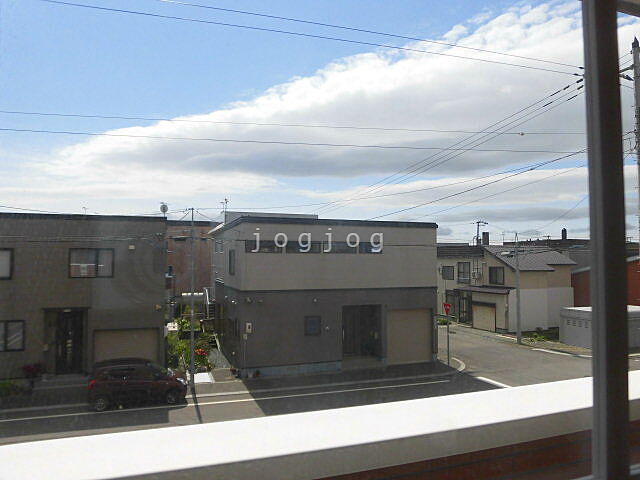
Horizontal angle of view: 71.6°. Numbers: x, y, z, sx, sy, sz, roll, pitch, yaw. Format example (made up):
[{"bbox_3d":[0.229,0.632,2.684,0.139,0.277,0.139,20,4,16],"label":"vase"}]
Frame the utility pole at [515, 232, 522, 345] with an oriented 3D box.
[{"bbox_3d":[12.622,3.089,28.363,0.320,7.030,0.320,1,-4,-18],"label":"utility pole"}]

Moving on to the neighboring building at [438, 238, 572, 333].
[{"bbox_3d":[15.127,3.856,37.479,6.600,6.600,9.600,1,-4,-18],"label":"neighboring building"}]

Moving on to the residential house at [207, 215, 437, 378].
[{"bbox_3d":[-0.527,2.888,26.753,10.250,7.100,10.800,1,-3,-20],"label":"residential house"}]

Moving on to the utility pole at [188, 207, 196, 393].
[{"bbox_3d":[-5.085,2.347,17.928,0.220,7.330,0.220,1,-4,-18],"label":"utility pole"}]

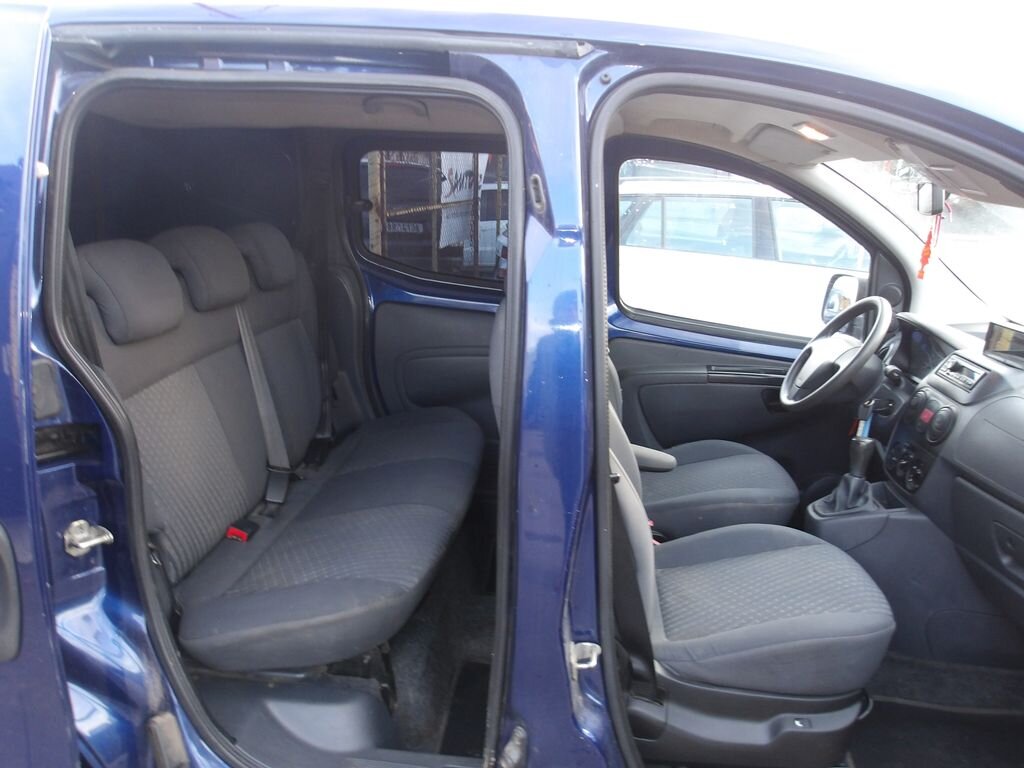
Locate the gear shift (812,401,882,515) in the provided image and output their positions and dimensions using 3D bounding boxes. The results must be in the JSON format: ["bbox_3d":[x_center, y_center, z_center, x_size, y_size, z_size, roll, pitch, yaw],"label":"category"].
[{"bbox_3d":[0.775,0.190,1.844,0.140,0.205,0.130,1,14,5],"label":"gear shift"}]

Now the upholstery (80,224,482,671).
[{"bbox_3d":[-0.453,0.007,1.903,0.700,0.760,1.230,1,14,5],"label":"upholstery"}]

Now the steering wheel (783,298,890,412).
[{"bbox_3d":[0.871,-0.070,2.126,0.100,0.374,0.374,38,14,-5],"label":"steering wheel"}]

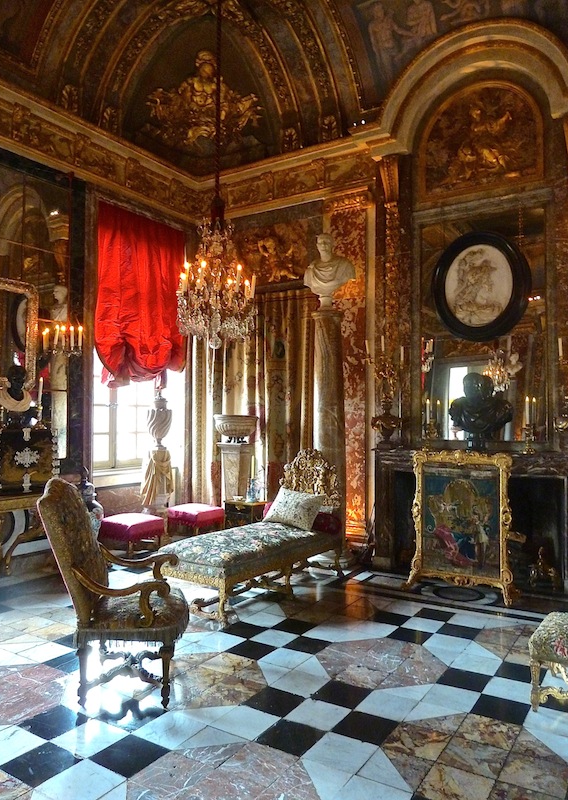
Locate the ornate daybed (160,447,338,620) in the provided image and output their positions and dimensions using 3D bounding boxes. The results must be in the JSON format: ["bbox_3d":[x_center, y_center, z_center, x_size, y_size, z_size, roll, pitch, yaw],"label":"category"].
[{"bbox_3d":[-0.225,1.133,5.419,0.811,1.293,1.815,-2,-3,37],"label":"ornate daybed"}]

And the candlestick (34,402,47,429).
[{"bbox_3d":[-2.894,0.184,6.867,0.137,0.303,0.137,-3,-4,33],"label":"candlestick"}]

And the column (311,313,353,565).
[{"bbox_3d":[0.509,0.398,6.489,0.426,2.835,0.426,0,-2,0],"label":"column"}]

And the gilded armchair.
[{"bbox_3d":[-0.985,1.089,3.558,0.825,1.238,0.674,0,-2,-3],"label":"gilded armchair"}]

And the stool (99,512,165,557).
[{"bbox_3d":[-1.867,1.639,7.053,0.578,0.413,0.578,-2,-2,33],"label":"stool"}]

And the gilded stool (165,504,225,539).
[{"bbox_3d":[-1.183,1.663,7.771,0.583,0.413,0.583,-2,-2,33],"label":"gilded stool"}]

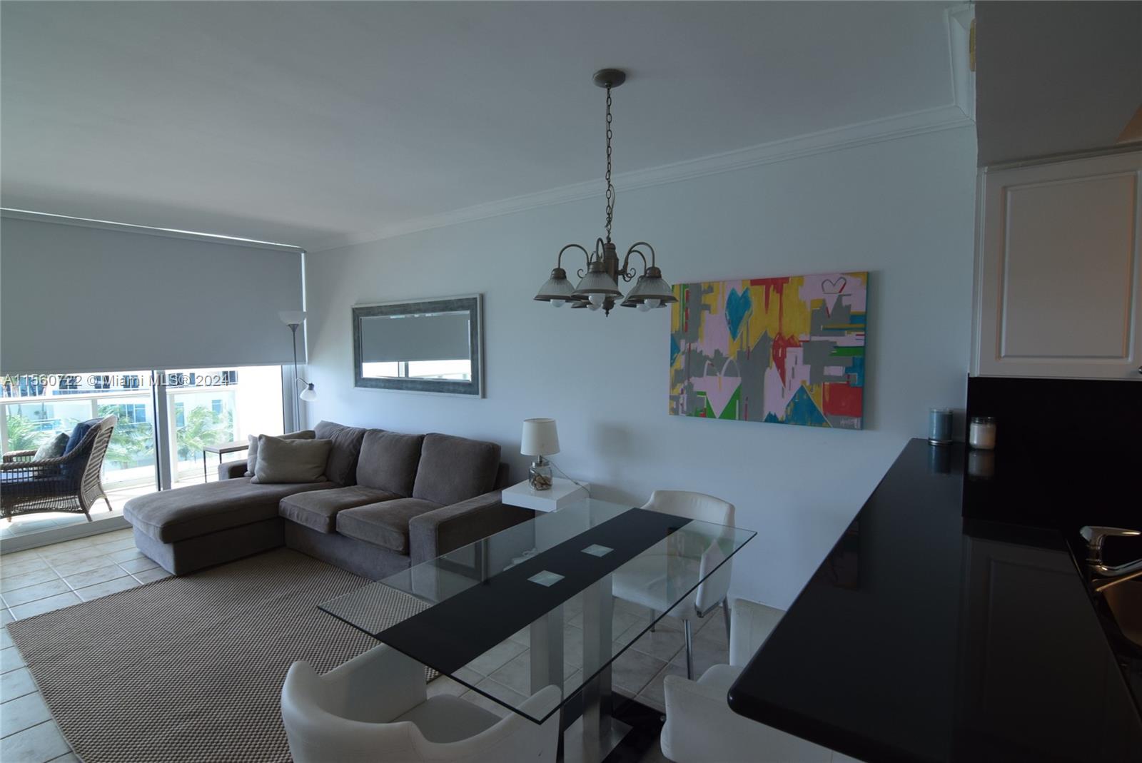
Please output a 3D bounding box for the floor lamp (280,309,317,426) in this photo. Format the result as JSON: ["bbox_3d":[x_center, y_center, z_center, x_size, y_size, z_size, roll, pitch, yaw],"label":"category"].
[{"bbox_3d":[-2.691,0.245,5.082,0.375,1.893,0.270,3,4,36],"label":"floor lamp"}]

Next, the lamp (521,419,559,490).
[{"bbox_3d":[-0.205,0.490,3.444,0.258,0.455,0.258,0,4,0],"label":"lamp"}]

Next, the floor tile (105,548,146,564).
[{"bbox_3d":[-3.203,1.265,3.734,0.287,0.010,0.287,3,5,36],"label":"floor tile"}]

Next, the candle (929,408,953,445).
[{"bbox_3d":[1.629,0.202,2.230,0.084,0.152,0.084,3,4,36],"label":"candle"}]

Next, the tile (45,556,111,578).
[{"bbox_3d":[-3.362,1.279,3.509,0.287,0.010,0.287,3,5,36],"label":"tile"}]

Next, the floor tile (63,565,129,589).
[{"bbox_3d":[-3.130,1.291,3.349,0.287,0.010,0.287,3,5,36],"label":"floor tile"}]

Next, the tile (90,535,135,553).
[{"bbox_3d":[-3.489,1.270,3.943,0.310,0.015,0.295,3,4,36],"label":"tile"}]

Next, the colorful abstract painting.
[{"bbox_3d":[1.024,-0.166,2.775,1.015,0.776,0.040,3,5,36],"label":"colorful abstract painting"}]

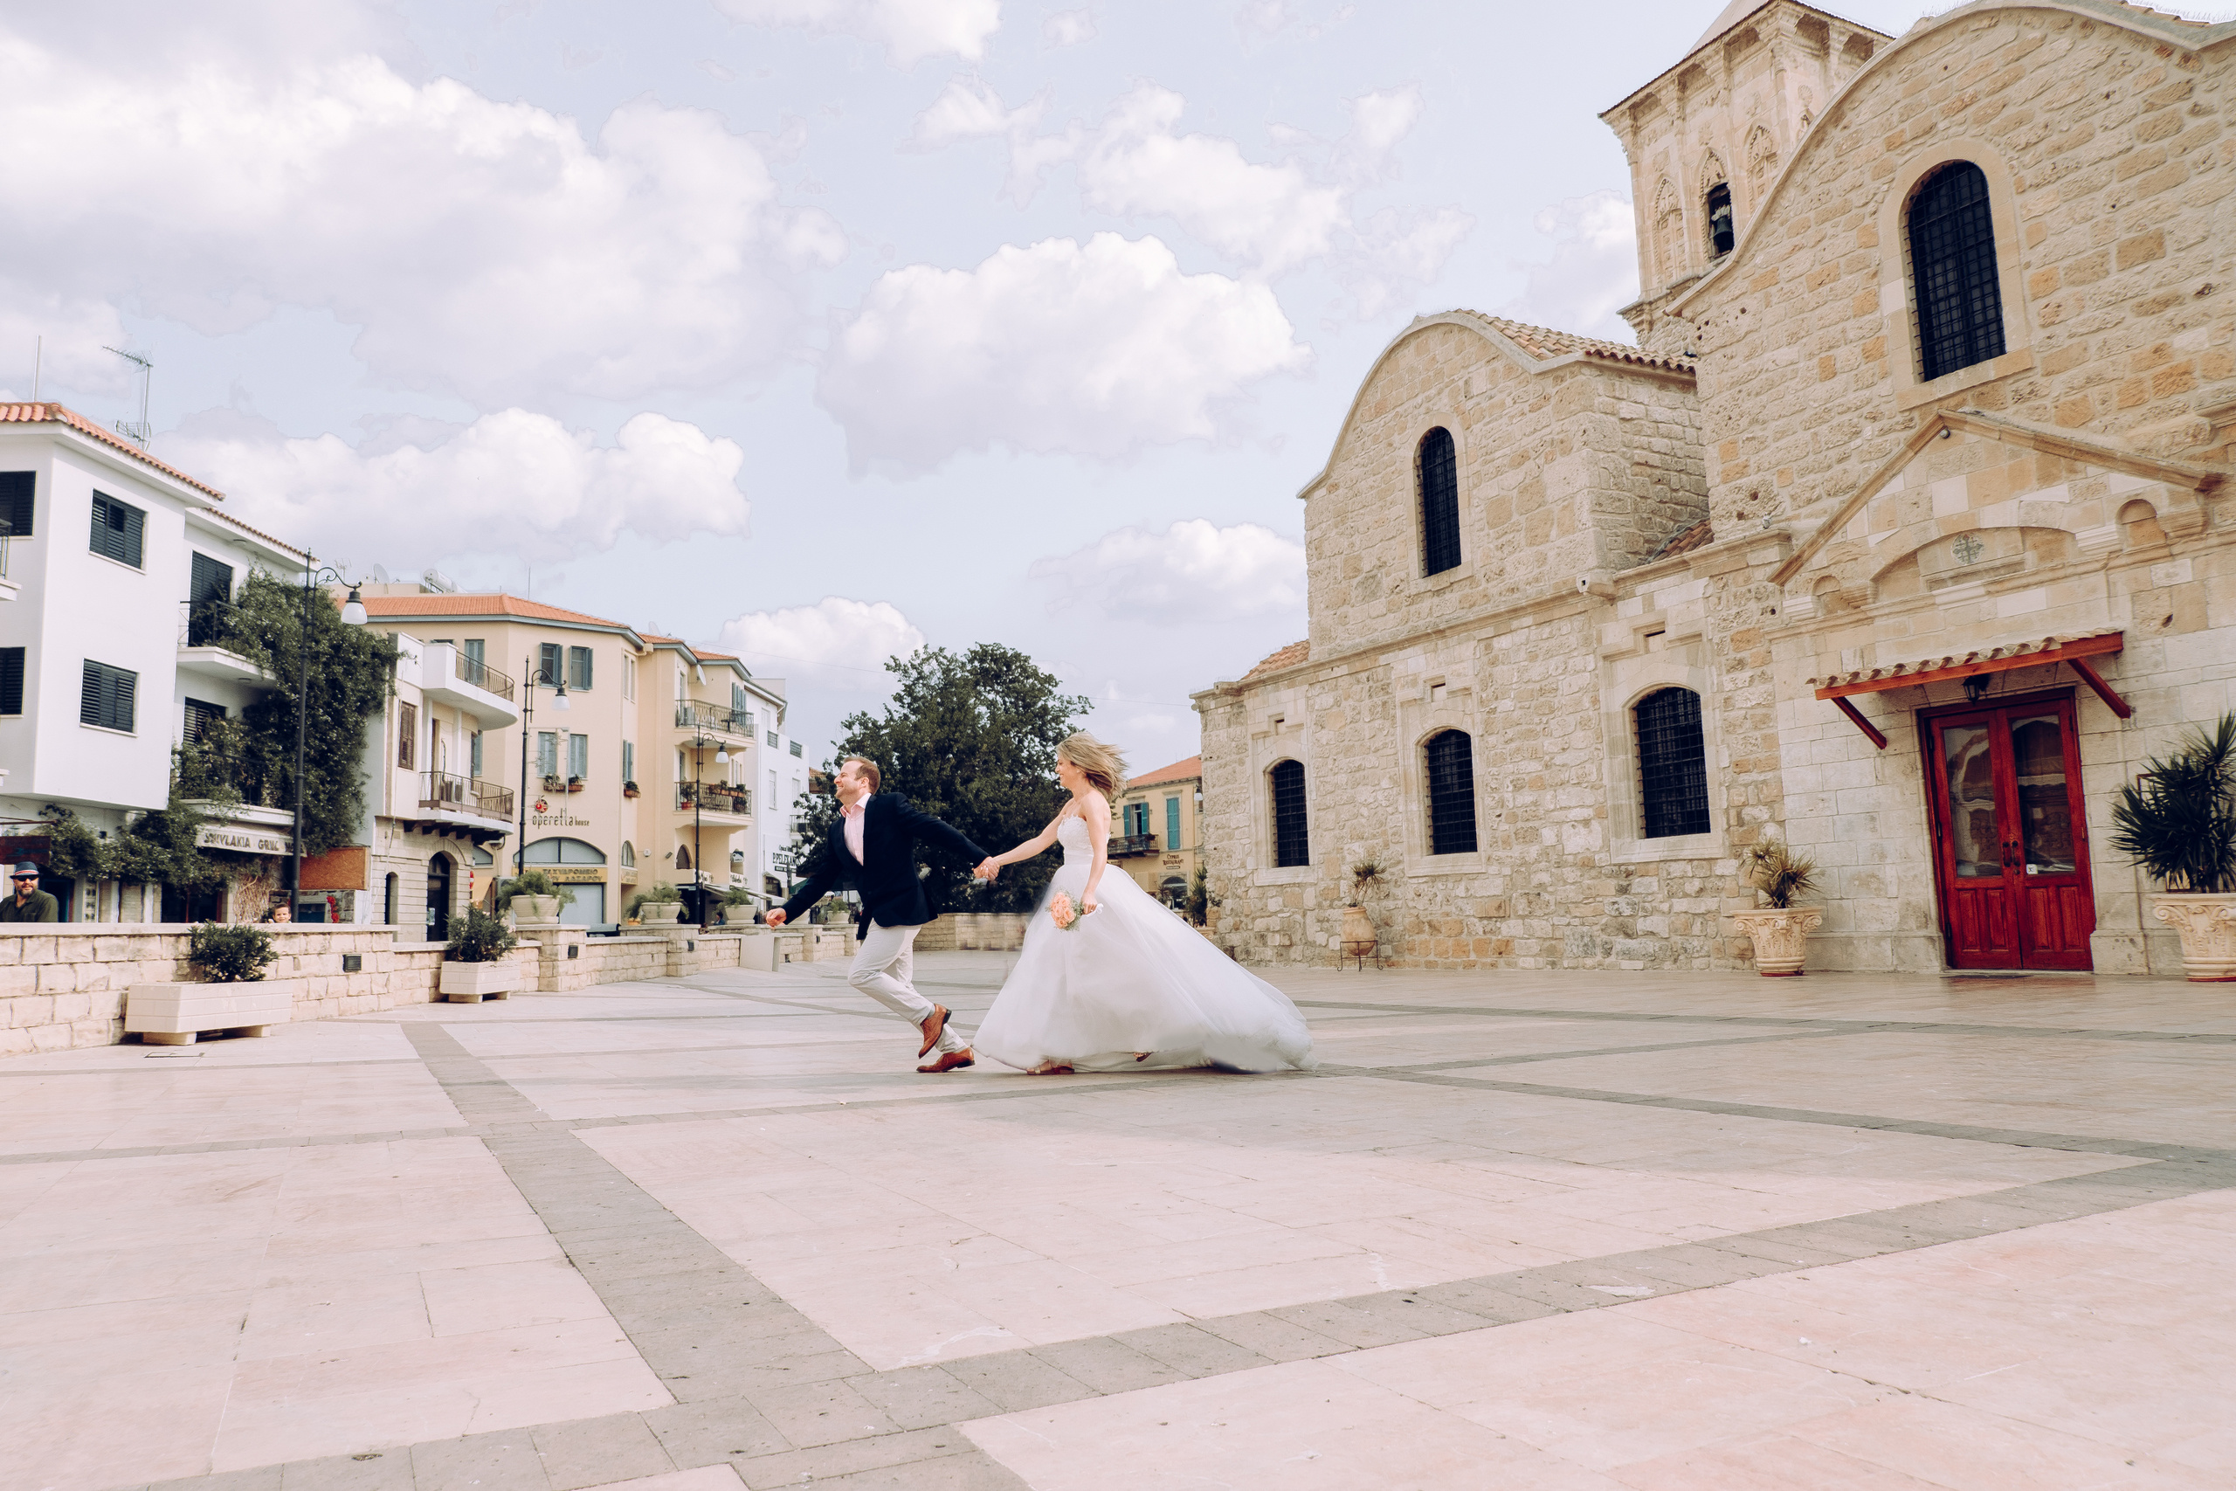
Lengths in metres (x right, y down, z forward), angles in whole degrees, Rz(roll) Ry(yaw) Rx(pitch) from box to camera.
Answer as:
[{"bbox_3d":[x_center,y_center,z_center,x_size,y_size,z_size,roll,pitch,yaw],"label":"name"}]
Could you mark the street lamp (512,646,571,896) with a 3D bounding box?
[{"bbox_3d":[-11.290,1.447,29.160,0.900,6.510,0.380,-2,-7,1],"label":"street lamp"}]

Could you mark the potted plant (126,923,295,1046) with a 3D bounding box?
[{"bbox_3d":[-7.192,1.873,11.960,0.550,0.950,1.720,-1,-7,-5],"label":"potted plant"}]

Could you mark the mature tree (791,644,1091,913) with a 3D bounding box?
[{"bbox_3d":[-4.577,1.373,38.489,7.400,7.960,7.000,-2,-7,0],"label":"mature tree"}]

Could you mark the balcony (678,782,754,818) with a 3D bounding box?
[{"bbox_3d":[-15.188,2.220,55.950,1.150,1.250,4.000,-4,-7,14],"label":"balcony"}]

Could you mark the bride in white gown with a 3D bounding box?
[{"bbox_3d":[0.115,0.775,7.270,1.620,1.650,1.100,-2,-7,3],"label":"bride in white gown"}]

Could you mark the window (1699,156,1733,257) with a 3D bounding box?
[{"bbox_3d":[11.325,-10.113,28.050,0.300,2.090,0.730,2,-8,-30],"label":"window"}]

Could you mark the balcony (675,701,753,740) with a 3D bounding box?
[{"bbox_3d":[-15.188,-0.746,55.949,1.150,1.250,4.000,-4,-7,14],"label":"balcony"}]

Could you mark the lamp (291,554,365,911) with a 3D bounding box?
[{"bbox_3d":[-11.317,0.401,21.265,0.900,6.600,0.380,-2,-7,1],"label":"lamp"}]

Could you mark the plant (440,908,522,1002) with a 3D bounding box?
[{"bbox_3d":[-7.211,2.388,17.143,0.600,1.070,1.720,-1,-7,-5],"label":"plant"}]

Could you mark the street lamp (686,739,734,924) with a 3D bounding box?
[{"bbox_3d":[-10.733,2.729,39.273,0.900,6.470,0.380,-2,-7,1],"label":"street lamp"}]

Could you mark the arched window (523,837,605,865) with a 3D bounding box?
[{"bbox_3d":[-18.433,3.499,49.339,2.900,0.890,0.200,4,-9,-38],"label":"arched window"}]

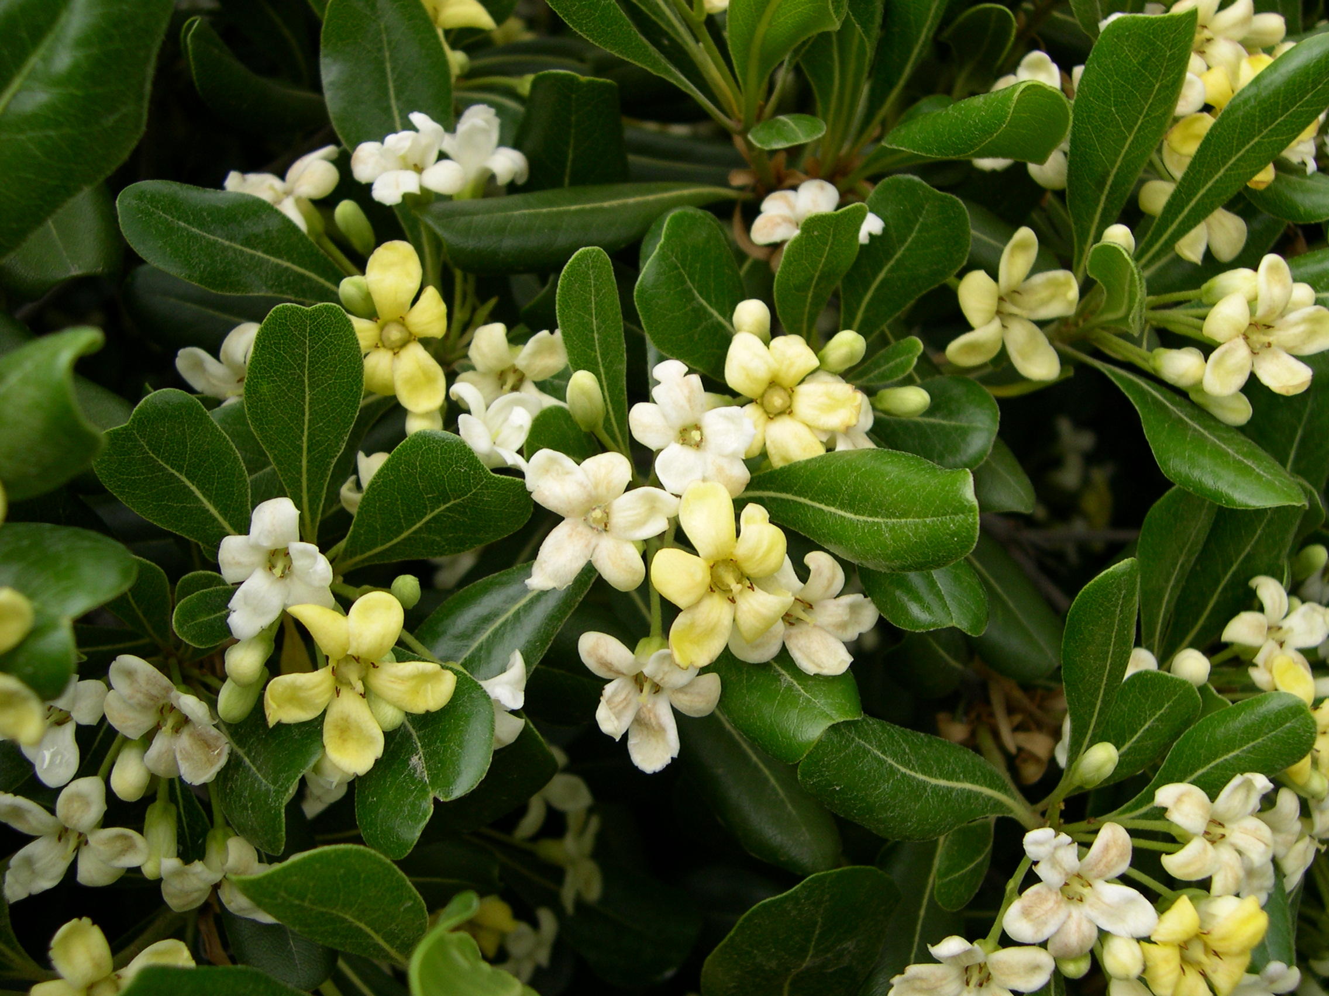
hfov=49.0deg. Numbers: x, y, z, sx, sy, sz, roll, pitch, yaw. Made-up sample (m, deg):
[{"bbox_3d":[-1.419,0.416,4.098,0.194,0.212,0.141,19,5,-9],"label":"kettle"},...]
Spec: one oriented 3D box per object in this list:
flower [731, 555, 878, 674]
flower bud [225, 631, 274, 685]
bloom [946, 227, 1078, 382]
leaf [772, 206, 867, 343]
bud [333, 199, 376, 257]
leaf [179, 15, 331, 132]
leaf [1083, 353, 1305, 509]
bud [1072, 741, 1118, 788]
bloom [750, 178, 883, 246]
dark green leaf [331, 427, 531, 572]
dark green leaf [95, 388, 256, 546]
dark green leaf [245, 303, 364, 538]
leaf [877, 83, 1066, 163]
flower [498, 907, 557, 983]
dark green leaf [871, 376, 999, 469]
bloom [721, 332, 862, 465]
[{"bbox_3d":[0.025,0.021,0.265,0.028,0.023,0.016,0,18,-29],"label":"flower"},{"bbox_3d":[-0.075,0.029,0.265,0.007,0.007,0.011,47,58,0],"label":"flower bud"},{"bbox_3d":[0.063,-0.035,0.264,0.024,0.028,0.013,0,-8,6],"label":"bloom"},{"bbox_3d":[0.030,-0.043,0.280,0.014,0.028,0.008,18,8,7],"label":"leaf"},{"bbox_3d":[-0.060,-0.052,0.281,0.006,0.012,0.006,-27,12,-5],"label":"bud"},{"bbox_3d":[-0.098,-0.104,0.365,0.051,0.012,0.025,16,51,-2],"label":"leaf"},{"bbox_3d":[0.117,-0.016,0.327,0.057,0.025,0.010,38,3,17],"label":"leaf"},{"bbox_3d":[0.085,0.053,0.287,0.007,0.011,0.007,46,27,0],"label":"bud"},{"bbox_3d":[0.036,-0.067,0.350,0.030,0.015,0.021,0,66,0],"label":"bloom"},{"bbox_3d":[-0.044,0.001,0.276,0.044,0.025,0.009,-24,-19,18],"label":"dark green leaf"},{"bbox_3d":[-0.091,-0.001,0.285,0.043,0.007,0.025,39,73,22],"label":"dark green leaf"},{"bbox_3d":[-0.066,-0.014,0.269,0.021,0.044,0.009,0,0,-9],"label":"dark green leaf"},{"bbox_3d":[0.061,-0.074,0.288,0.041,0.014,0.018,-8,48,18],"label":"leaf"},{"bbox_3d":[-0.040,0.129,0.420,0.020,0.022,0.014,10,3,17],"label":"flower"},{"bbox_3d":[0.049,-0.016,0.303,0.043,0.006,0.021,5,63,-1],"label":"dark green leaf"},{"bbox_3d":[0.024,-0.018,0.275,0.026,0.026,0.015,0,5,-3],"label":"bloom"}]

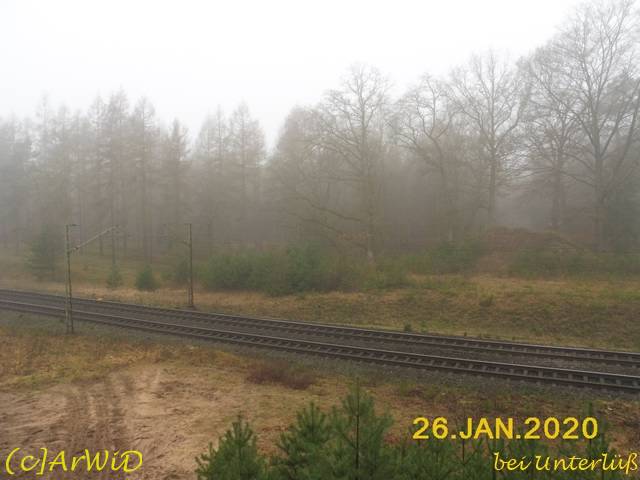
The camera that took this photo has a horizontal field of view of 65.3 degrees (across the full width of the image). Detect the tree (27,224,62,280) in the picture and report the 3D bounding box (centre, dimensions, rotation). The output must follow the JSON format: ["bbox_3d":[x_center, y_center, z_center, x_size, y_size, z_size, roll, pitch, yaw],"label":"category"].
[{"bbox_3d":[-30.630,1.450,55.500,4.000,6.340,4.000,0,3,0],"label":"tree"}]

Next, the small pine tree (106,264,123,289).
[{"bbox_3d":[-20.580,3.680,50.000,1.600,2.450,1.600,0,3,0],"label":"small pine tree"}]

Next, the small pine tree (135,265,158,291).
[{"bbox_3d":[-16.860,3.640,48.500,2.250,2.530,2.250,0,3,0],"label":"small pine tree"}]

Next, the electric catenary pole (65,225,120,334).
[{"bbox_3d":[-15.060,2.390,32.960,0.450,6.850,4.000,1,3,23],"label":"electric catenary pole"}]

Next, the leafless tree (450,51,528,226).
[{"bbox_3d":[19.010,-11.110,56.000,9.000,20.300,9.000,0,3,0],"label":"leafless tree"}]

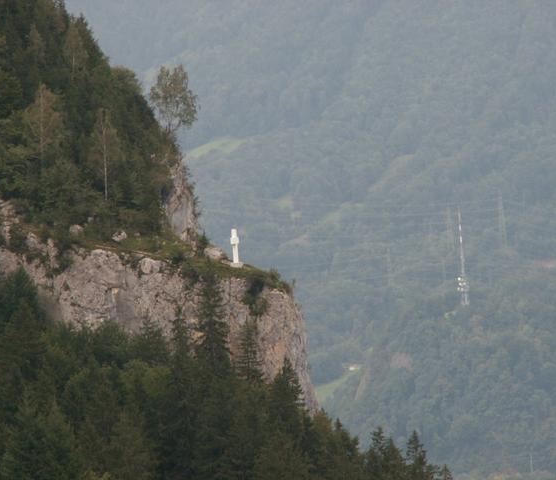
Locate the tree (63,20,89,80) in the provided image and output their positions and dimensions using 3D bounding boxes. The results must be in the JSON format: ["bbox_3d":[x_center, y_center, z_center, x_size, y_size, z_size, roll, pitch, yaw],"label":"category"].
[{"bbox_3d":[-31.182,-29.026,800.000,3.850,9.860,3.850,-4,-3,0],"label":"tree"}]

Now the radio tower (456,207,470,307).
[{"bbox_3d":[142.436,11.934,4000.000,7.700,76.220,7.700,-4,-3,0],"label":"radio tower"}]

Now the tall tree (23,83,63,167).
[{"bbox_3d":[-34.904,-16.674,770.000,5.780,13.340,5.780,-4,-3,0],"label":"tall tree"}]

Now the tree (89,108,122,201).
[{"bbox_3d":[-24.902,-12.343,750.000,4.760,13.280,4.760,-4,-3,0],"label":"tree"}]

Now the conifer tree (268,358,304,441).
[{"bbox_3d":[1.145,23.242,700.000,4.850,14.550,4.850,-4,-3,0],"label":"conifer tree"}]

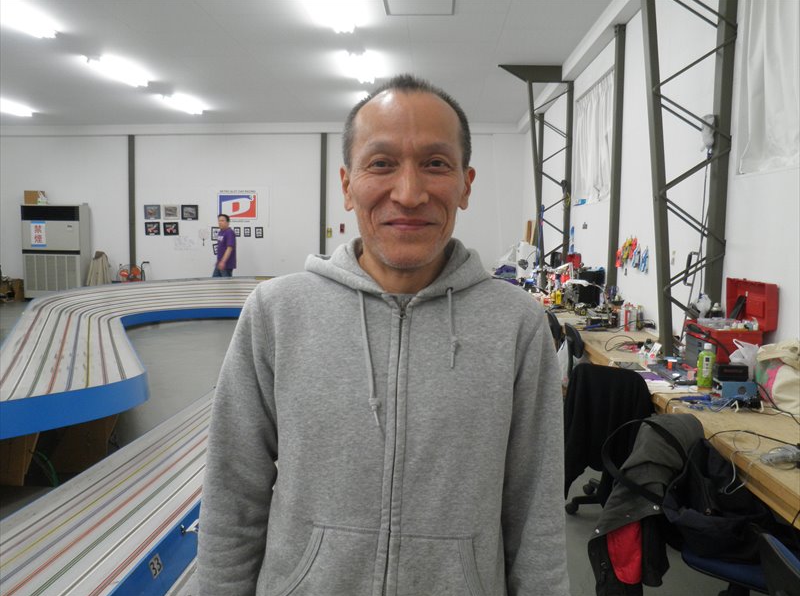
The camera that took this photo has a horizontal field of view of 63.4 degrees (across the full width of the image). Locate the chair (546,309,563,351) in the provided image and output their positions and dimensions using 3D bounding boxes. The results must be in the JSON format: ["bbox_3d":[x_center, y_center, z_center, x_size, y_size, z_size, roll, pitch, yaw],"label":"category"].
[{"bbox_3d":[1.339,0.471,5.207,0.560,0.820,0.520,1,6,3],"label":"chair"}]

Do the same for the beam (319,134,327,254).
[{"bbox_3d":[-1.442,-1.438,12.083,0.106,3.225,0.106,1,6,3],"label":"beam"}]

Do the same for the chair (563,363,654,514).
[{"bbox_3d":[1.063,0.685,3.190,0.520,0.800,0.560,4,7,33],"label":"chair"}]

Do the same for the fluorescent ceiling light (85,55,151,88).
[{"bbox_3d":[-3.394,-2.742,7.866,0.240,0.100,1.250,1,6,3],"label":"fluorescent ceiling light"}]

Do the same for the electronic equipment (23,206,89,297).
[{"bbox_3d":[-6.943,-0.911,13.170,1.197,1.886,0.440,1,6,3],"label":"electronic equipment"}]

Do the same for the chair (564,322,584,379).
[{"bbox_3d":[1.257,0.584,3.976,0.550,0.840,0.520,1,6,3],"label":"chair"}]

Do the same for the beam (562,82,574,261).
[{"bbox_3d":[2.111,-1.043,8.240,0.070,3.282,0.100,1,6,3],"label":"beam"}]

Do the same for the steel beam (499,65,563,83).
[{"bbox_3d":[1.537,-2.637,7.658,0.756,0.203,0.110,1,6,3],"label":"steel beam"}]

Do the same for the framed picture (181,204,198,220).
[{"bbox_3d":[-3.987,-1.612,12.235,0.330,0.287,0.025,1,6,3],"label":"framed picture"}]

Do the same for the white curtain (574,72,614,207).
[{"bbox_3d":[1.965,-1.583,6.668,0.100,1.208,1.685,1,6,3],"label":"white curtain"}]

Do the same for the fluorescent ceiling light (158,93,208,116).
[{"bbox_3d":[-3.317,-2.963,9.955,0.240,0.100,1.250,1,6,3],"label":"fluorescent ceiling light"}]

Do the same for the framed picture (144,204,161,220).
[{"bbox_3d":[-5.053,-1.745,13.212,0.334,0.287,0.025,1,6,3],"label":"framed picture"}]

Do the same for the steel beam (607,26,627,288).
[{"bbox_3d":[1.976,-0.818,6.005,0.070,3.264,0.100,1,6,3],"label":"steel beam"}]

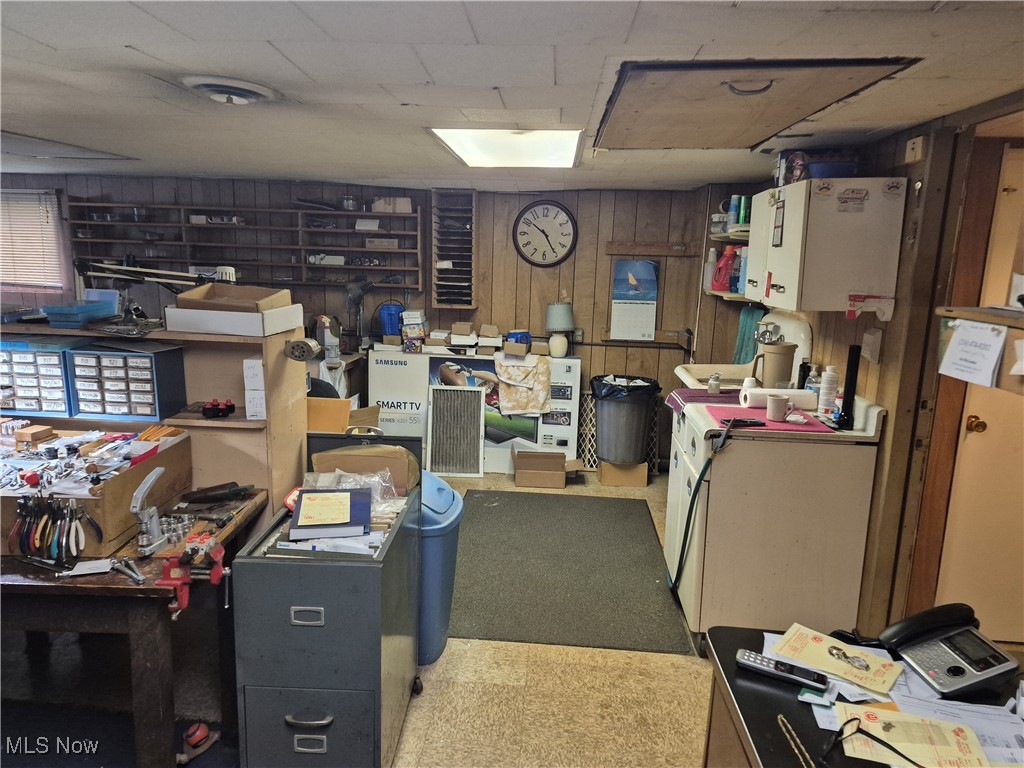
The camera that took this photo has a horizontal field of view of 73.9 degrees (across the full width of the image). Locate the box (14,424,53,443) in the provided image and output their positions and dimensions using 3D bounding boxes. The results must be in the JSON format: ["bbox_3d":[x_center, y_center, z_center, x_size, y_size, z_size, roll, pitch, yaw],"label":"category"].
[{"bbox_3d":[-1.329,0.138,1.894,0.055,0.021,0.087,3,9,4],"label":"box"}]

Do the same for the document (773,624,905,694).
[{"bbox_3d":[0.625,0.526,1.305,0.125,0.004,0.205,-7,14,-42],"label":"document"}]

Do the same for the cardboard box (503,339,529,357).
[{"bbox_3d":[0.031,-0.237,4.737,0.170,0.105,0.130,4,10,11],"label":"cardboard box"}]

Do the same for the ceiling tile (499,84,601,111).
[{"bbox_3d":[0.134,-1.009,2.401,0.340,0.015,0.390,3,9,4],"label":"ceiling tile"}]

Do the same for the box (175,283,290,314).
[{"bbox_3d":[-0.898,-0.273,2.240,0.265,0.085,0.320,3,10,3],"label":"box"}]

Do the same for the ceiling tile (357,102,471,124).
[{"bbox_3d":[-0.302,-0.878,2.202,0.305,0.013,0.305,2,11,4],"label":"ceiling tile"}]

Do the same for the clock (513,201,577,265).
[{"bbox_3d":[0.227,-1.019,4.629,0.450,0.450,0.050,3,10,3],"label":"clock"}]

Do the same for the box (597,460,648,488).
[{"bbox_3d":[0.764,0.587,4.683,0.310,0.170,0.260,3,10,3],"label":"box"}]

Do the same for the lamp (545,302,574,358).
[{"bbox_3d":[0.325,-0.365,4.676,0.200,0.385,0.200,3,10,3],"label":"lamp"}]

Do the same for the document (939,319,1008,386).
[{"bbox_3d":[0.861,-0.058,1.272,0.015,0.118,0.165,3,10,8],"label":"document"}]

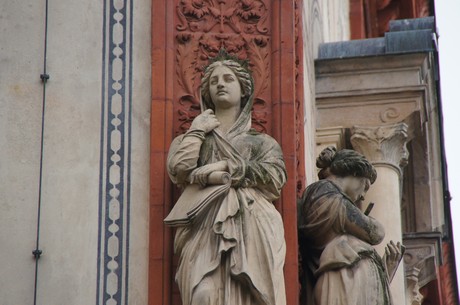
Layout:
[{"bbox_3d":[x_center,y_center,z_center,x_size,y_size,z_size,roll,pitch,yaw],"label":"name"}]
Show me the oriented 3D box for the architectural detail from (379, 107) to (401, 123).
[{"bbox_3d":[0.906,-0.214,21.600,0.115,0.115,0.040,-4,-40,5],"label":"architectural detail"}]

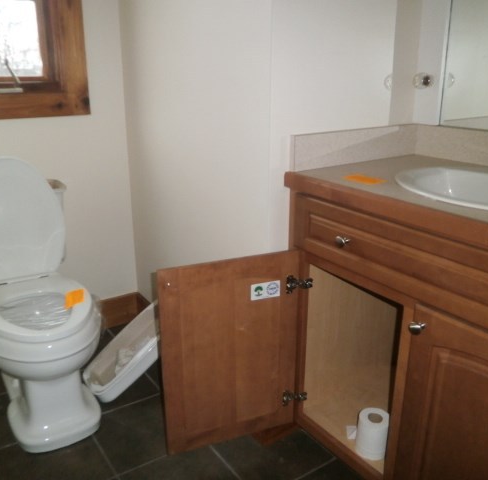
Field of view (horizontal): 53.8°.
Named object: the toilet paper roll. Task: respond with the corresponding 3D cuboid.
[{"bbox_3d":[0.378,0.564,1.398,0.094,0.111,0.094,0,19,0],"label":"toilet paper roll"}]

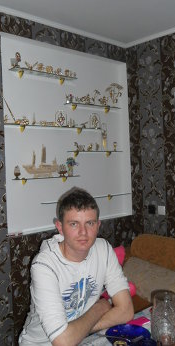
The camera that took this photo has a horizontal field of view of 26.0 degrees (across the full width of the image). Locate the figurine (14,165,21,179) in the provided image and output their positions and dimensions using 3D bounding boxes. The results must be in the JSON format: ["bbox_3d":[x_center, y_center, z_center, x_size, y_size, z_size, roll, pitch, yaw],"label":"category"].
[{"bbox_3d":[-0.501,-0.008,2.715,0.049,0.104,0.049,-4,2,-44],"label":"figurine"}]

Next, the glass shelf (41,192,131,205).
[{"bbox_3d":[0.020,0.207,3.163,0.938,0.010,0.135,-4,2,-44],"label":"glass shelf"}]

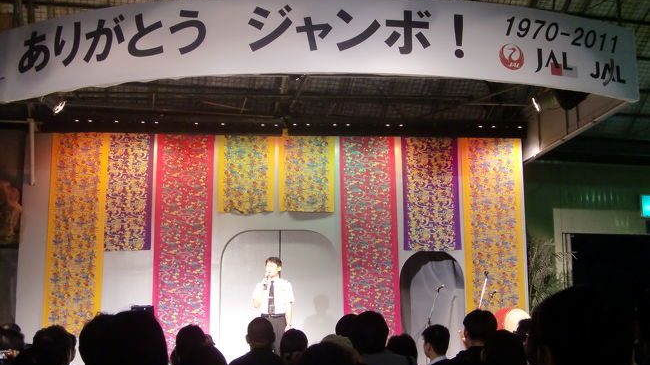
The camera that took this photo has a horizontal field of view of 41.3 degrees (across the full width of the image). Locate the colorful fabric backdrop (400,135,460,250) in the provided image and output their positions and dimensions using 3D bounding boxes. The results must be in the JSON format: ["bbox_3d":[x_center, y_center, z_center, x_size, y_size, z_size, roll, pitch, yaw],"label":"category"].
[{"bbox_3d":[1.420,0.146,11.461,0.764,1.519,0.050,0,-10,-4],"label":"colorful fabric backdrop"}]

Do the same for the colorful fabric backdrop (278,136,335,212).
[{"bbox_3d":[-0.230,-0.116,11.377,0.740,1.018,0.050,0,-10,-4],"label":"colorful fabric backdrop"}]

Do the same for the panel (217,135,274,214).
[{"bbox_3d":[-1.028,-0.109,11.312,0.746,1.048,0.050,0,-10,-4],"label":"panel"}]

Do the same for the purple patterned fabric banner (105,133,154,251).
[{"bbox_3d":[-2.594,0.119,11.145,0.735,1.532,0.050,0,-10,-4],"label":"purple patterned fabric banner"}]

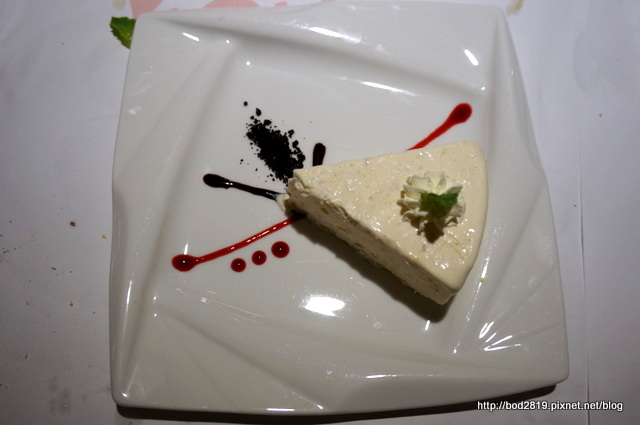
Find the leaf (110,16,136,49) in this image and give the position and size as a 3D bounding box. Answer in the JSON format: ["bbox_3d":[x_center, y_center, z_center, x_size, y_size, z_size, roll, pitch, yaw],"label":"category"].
[{"bbox_3d":[-0.126,-0.120,0.406,0.032,0.007,0.023,36,75,9],"label":"leaf"}]

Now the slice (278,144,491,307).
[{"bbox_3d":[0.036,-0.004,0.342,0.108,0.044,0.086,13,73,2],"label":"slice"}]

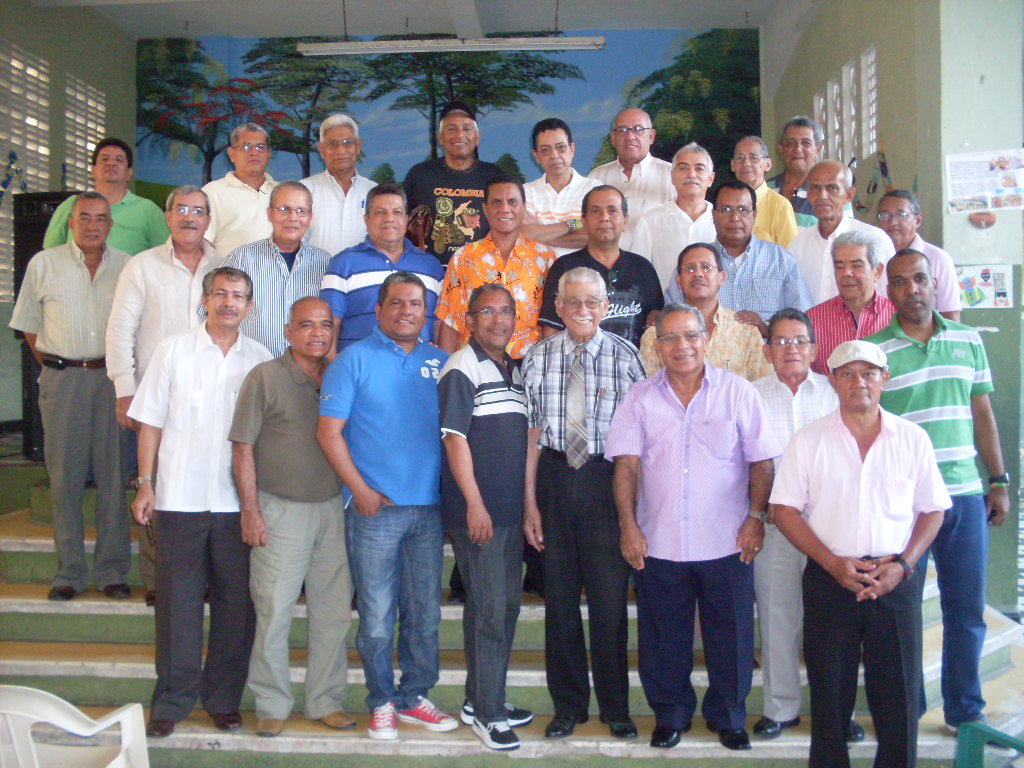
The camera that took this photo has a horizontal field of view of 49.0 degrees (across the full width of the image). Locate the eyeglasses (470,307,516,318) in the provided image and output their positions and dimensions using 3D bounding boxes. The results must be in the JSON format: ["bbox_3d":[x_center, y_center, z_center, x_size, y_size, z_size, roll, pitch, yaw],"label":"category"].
[{"bbox_3d":[-0.076,-0.253,3.970,0.140,0.043,0.140,0,1,-17],"label":"eyeglasses"}]

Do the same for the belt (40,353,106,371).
[{"bbox_3d":[-1.819,-0.095,4.740,0.360,0.055,0.270,-1,1,-16],"label":"belt"}]

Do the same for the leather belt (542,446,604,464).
[{"bbox_3d":[0.242,0.261,4.160,0.320,0.045,0.240,-1,1,-1],"label":"leather belt"}]

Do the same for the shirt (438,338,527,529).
[{"bbox_3d":[-0.079,0.189,4.120,0.460,0.690,0.290,-1,2,-36],"label":"shirt"}]

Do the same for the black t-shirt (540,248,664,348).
[{"bbox_3d":[0.380,-0.233,4.720,0.520,0.660,0.290,-1,1,-3],"label":"black t-shirt"}]

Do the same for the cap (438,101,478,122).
[{"bbox_3d":[-0.251,-1.256,5.180,0.175,0.120,0.250,0,2,-3],"label":"cap"}]

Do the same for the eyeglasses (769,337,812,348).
[{"bbox_3d":[1.003,-0.153,4.050,0.145,0.043,0.145,1,1,12],"label":"eyeglasses"}]

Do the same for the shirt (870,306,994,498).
[{"bbox_3d":[1.523,0.075,4.120,0.480,0.680,0.280,0,2,13],"label":"shirt"}]

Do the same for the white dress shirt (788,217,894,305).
[{"bbox_3d":[1.442,-0.438,4.950,0.480,0.600,0.270,1,2,19],"label":"white dress shirt"}]

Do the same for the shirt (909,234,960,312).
[{"bbox_3d":[1.724,-0.338,4.900,0.500,0.660,0.290,0,1,25],"label":"shirt"}]

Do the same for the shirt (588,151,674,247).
[{"bbox_3d":[0.555,-0.717,5.180,0.490,0.690,0.280,0,1,5],"label":"shirt"}]

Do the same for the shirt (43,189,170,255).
[{"bbox_3d":[-1.905,-0.590,5.280,0.590,0.660,0.300,-1,1,-14],"label":"shirt"}]

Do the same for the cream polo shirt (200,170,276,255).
[{"bbox_3d":[-1.219,-0.702,5.280,0.470,0.600,0.260,0,2,-10],"label":"cream polo shirt"}]

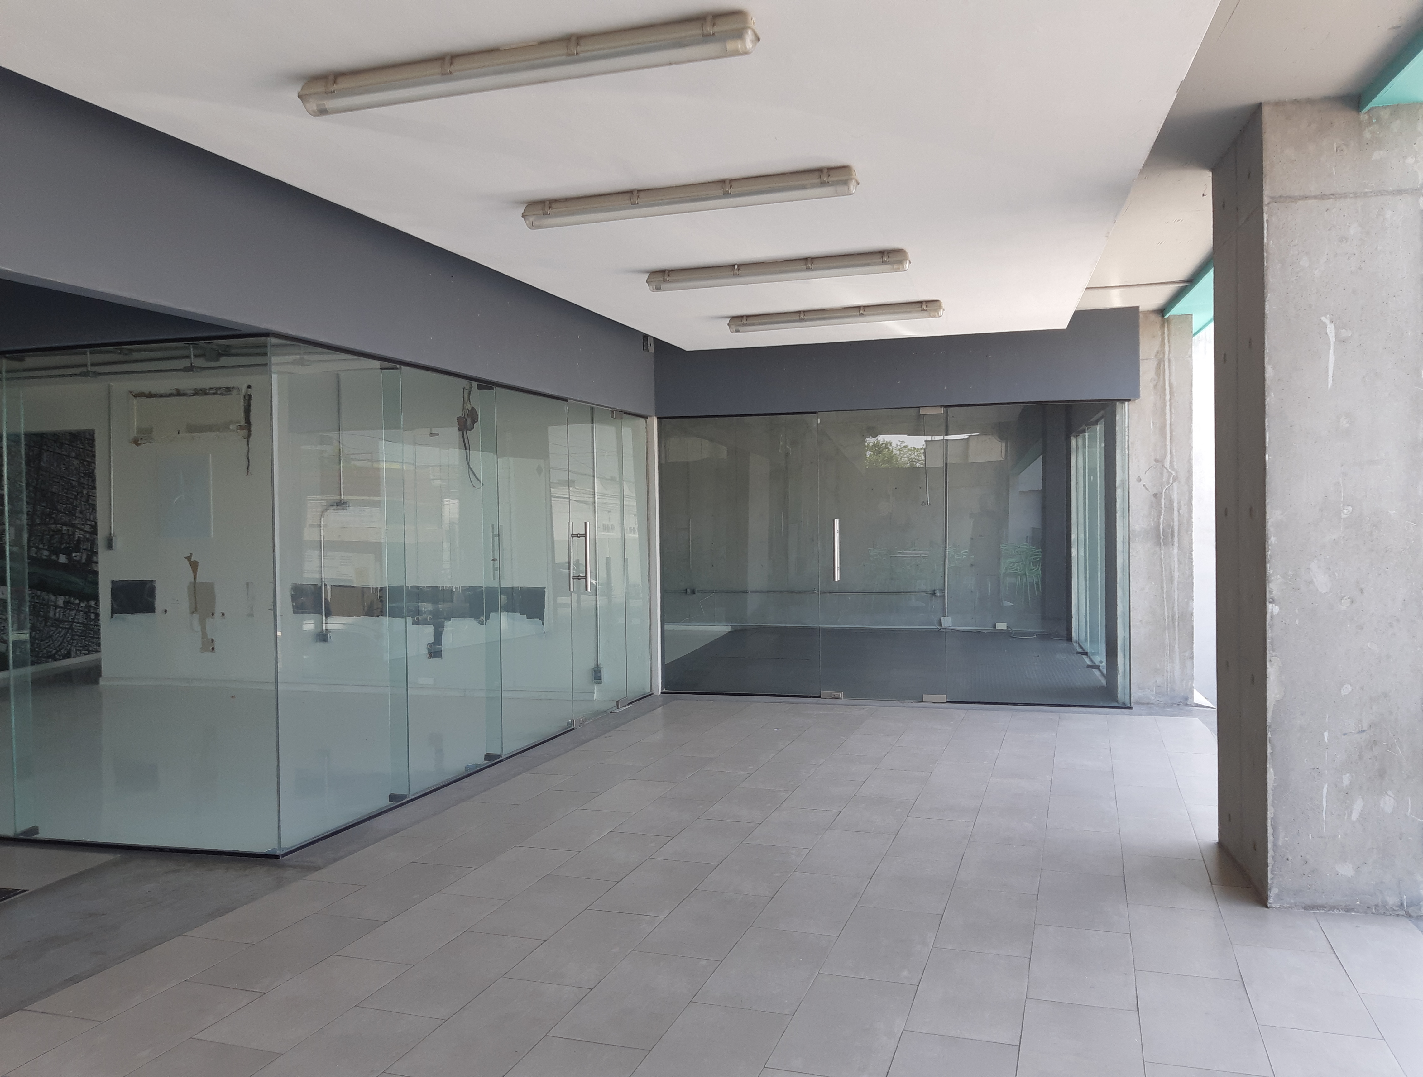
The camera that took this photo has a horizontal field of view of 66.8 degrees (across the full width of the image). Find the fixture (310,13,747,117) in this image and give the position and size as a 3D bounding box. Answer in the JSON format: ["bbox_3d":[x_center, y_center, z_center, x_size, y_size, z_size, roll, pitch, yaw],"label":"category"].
[{"bbox_3d":[-0.504,-1.219,2.796,1.275,0.092,0.105,-1,1,18],"label":"fixture"}]

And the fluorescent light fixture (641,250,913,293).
[{"bbox_3d":[0.300,-1.267,5.122,1.275,0.092,0.105,-1,1,18],"label":"fluorescent light fixture"}]

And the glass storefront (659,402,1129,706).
[{"bbox_3d":[1.271,0.126,8.185,3.555,2.210,0.080,-1,1,16],"label":"glass storefront"}]

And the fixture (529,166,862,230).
[{"bbox_3d":[-0.101,-1.243,3.955,1.275,0.092,0.105,-1,1,18],"label":"fixture"}]

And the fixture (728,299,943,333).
[{"bbox_3d":[0.708,-1.291,6.283,1.275,0.092,0.105,-1,1,18],"label":"fixture"}]

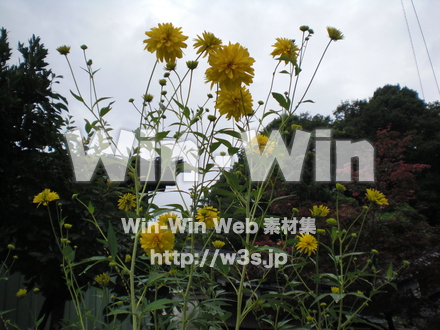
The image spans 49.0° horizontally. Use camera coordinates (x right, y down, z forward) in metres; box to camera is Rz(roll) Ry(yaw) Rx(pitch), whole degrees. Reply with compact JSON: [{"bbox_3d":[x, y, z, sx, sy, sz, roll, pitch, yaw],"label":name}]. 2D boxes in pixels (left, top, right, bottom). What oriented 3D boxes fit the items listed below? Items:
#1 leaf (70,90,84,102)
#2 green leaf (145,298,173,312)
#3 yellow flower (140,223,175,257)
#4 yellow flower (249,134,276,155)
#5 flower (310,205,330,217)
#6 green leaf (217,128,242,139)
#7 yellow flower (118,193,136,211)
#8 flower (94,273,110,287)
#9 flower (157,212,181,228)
[{"bbox_3d":[-0.310,-0.149,1.050,0.038,0.007,0.014,42,-21,-5],"label":"leaf"},{"bbox_3d":[-0.130,0.305,1.050,0.068,0.028,0.012,9,-51,-8],"label":"green leaf"},{"bbox_3d":[-0.149,0.179,1.150,0.080,0.080,0.055,-1,-18,-7],"label":"yellow flower"},{"bbox_3d":[0.107,-0.051,1.220,0.070,0.052,0.060,-5,-18,5],"label":"yellow flower"},{"bbox_3d":[0.302,0.137,1.450,0.060,0.038,0.058,-7,-18,11],"label":"flower"},{"bbox_3d":[0.023,-0.075,1.150,0.062,0.024,0.035,-3,-18,1],"label":"green leaf"},{"bbox_3d":[-0.220,0.087,1.150,0.042,0.042,0.032,0,-16,-9],"label":"yellow flower"},{"bbox_3d":[-0.304,0.296,1.250,0.040,0.034,0.040,-1,-16,-6],"label":"flower"},{"bbox_3d":[-0.139,0.152,1.300,0.065,0.046,0.062,-1,-18,-6],"label":"flower"}]

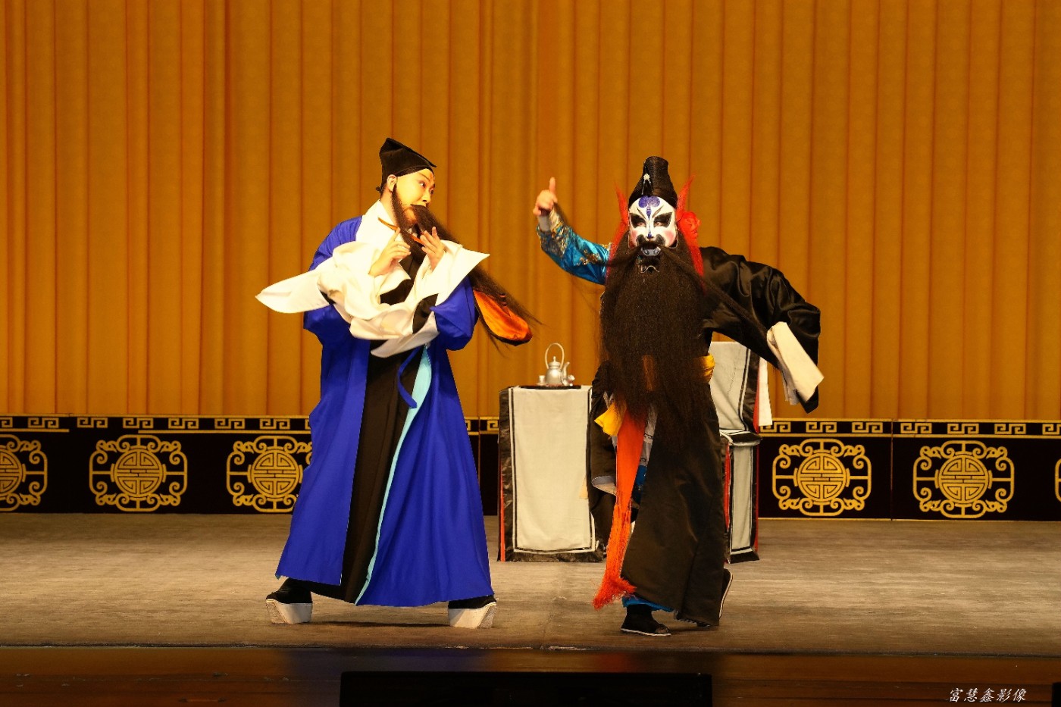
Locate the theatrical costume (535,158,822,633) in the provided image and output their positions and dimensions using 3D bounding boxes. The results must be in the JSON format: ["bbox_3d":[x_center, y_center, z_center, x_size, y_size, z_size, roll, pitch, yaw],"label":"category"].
[{"bbox_3d":[0.533,0.152,10.300,1.030,1.710,0.600,0,2,-3],"label":"theatrical costume"}]

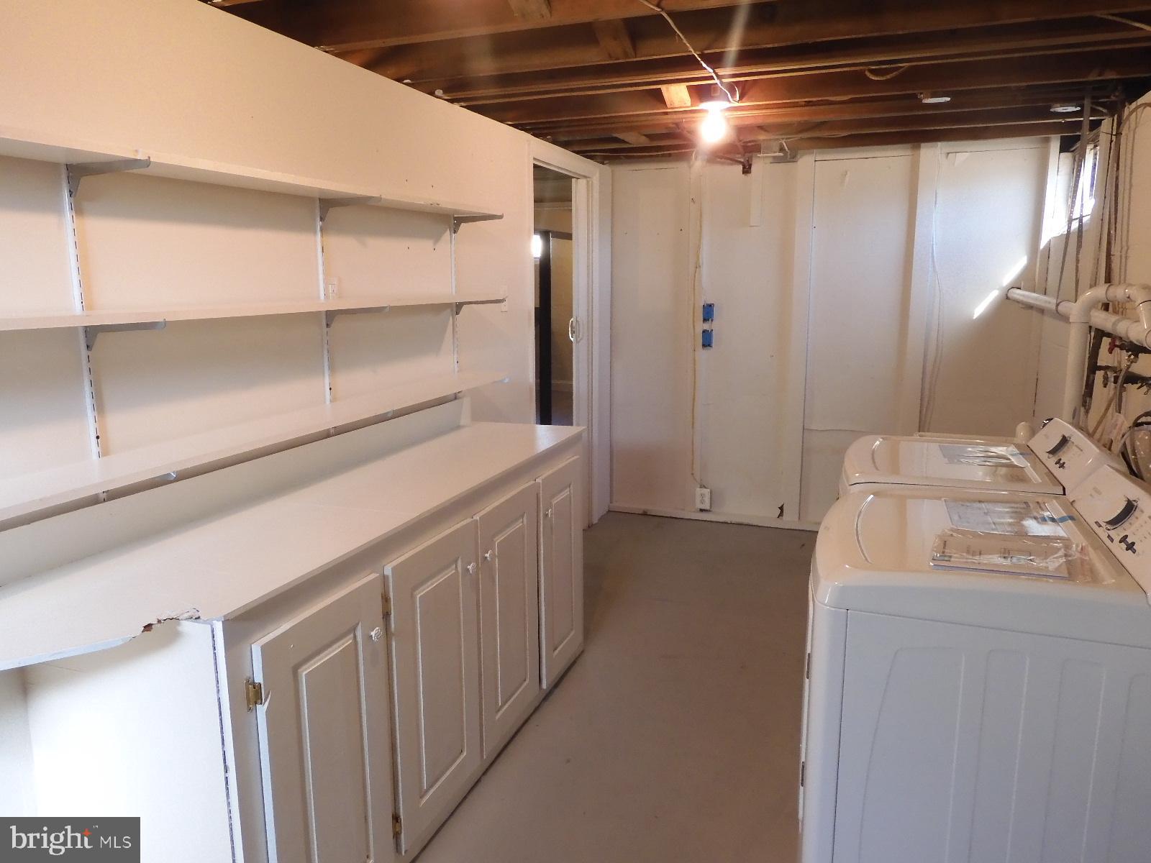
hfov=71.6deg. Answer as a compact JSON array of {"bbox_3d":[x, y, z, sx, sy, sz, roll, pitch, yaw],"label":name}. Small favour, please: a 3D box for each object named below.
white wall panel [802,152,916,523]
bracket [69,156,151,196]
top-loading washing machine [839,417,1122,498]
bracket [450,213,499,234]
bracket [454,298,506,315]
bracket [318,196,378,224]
[{"bbox_3d":[1.581,-0.483,4.540,0.514,2.116,0.030,3,11,20],"label":"white wall panel"},{"bbox_3d":[-0.924,-0.504,1.586,0.222,0.070,0.015,3,11,20],"label":"bracket"},{"bbox_3d":[1.187,0.493,2.553,0.690,1.033,0.700,3,11,20],"label":"top-loading washing machine"},{"bbox_3d":[-0.373,-0.805,3.088,0.220,0.070,0.015,3,11,20],"label":"bracket"},{"bbox_3d":[-0.372,-0.491,3.140,0.220,0.070,0.015,3,11,20],"label":"bracket"},{"bbox_3d":[-0.652,-0.652,2.331,0.220,0.070,0.015,3,11,20],"label":"bracket"}]

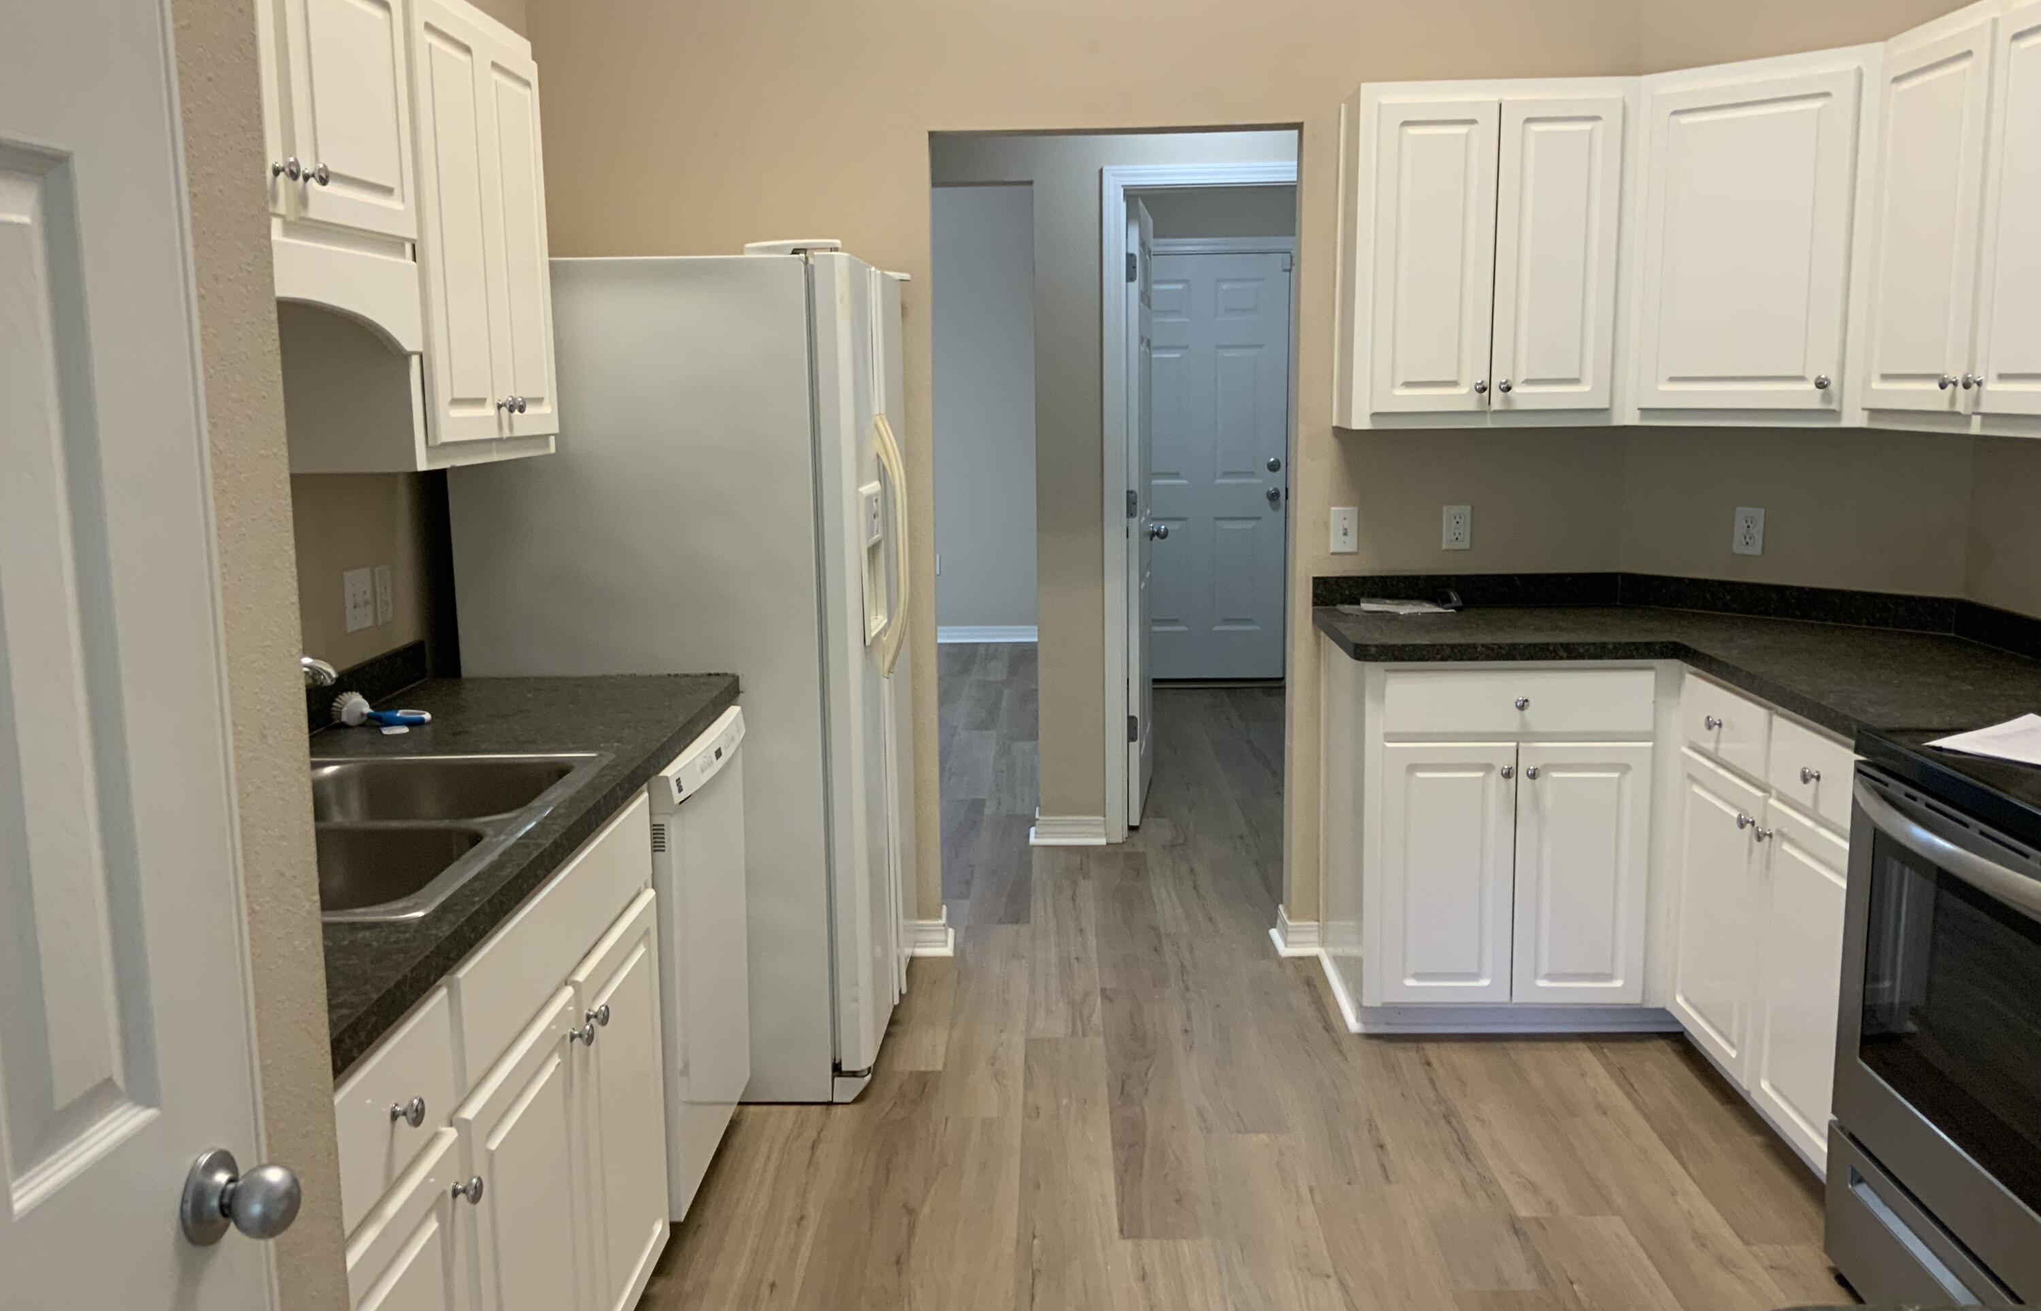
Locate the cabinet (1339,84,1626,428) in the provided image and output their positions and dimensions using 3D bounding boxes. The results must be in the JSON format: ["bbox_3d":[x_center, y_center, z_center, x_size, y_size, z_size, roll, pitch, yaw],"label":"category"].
[{"bbox_3d":[1.075,-0.921,3.990,0.617,0.766,0.309,0,10,2],"label":"cabinet"}]

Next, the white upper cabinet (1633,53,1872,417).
[{"bbox_3d":[1.658,-0.892,3.754,0.320,0.755,0.520,-10,13,-43],"label":"white upper cabinet"}]

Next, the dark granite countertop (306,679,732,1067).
[{"bbox_3d":[-0.913,0.222,2.509,0.624,0.040,1.935,0,10,2],"label":"dark granite countertop"}]

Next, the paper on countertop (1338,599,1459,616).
[{"bbox_3d":[0.939,-0.120,4.208,0.278,0.028,0.120,0,10,2],"label":"paper on countertop"}]

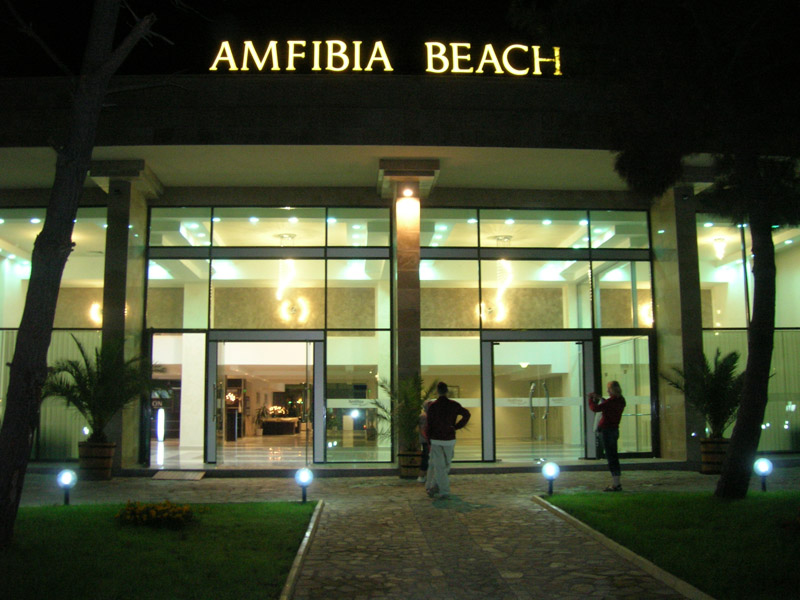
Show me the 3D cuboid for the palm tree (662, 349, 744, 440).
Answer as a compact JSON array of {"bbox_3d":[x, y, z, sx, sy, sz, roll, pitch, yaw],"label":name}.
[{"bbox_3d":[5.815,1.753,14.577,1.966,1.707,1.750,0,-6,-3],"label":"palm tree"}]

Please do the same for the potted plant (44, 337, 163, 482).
[{"bbox_3d":[-5.230,1.850,13.742,2.102,2.498,1.800,0,-7,-2],"label":"potted plant"}]

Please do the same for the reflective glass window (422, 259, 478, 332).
[{"bbox_3d":[1.001,-0.109,15.791,1.200,1.428,0.100,0,-7,-2],"label":"reflective glass window"}]

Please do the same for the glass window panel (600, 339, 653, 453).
[{"bbox_3d":[4.619,1.926,16.056,1.101,2.383,0.080,0,-7,-3],"label":"glass window panel"}]

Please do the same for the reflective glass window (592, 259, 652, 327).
[{"bbox_3d":[4.696,-0.120,16.561,1.277,1.443,0.080,0,-6,-3],"label":"reflective glass window"}]

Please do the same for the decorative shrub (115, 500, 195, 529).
[{"bbox_3d":[-2.995,2.600,9.594,0.920,0.230,0.700,0,-6,-3],"label":"decorative shrub"}]

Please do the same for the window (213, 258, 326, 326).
[{"bbox_3d":[-2.610,-0.114,15.534,2.255,1.403,0.080,0,-6,-3],"label":"window"}]

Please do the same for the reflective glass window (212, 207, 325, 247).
[{"bbox_3d":[-2.614,-1.457,15.680,2.236,0.831,0.080,0,-6,-3],"label":"reflective glass window"}]

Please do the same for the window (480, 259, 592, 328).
[{"bbox_3d":[2.874,-0.124,16.458,2.373,1.466,0.080,0,-6,-3],"label":"window"}]

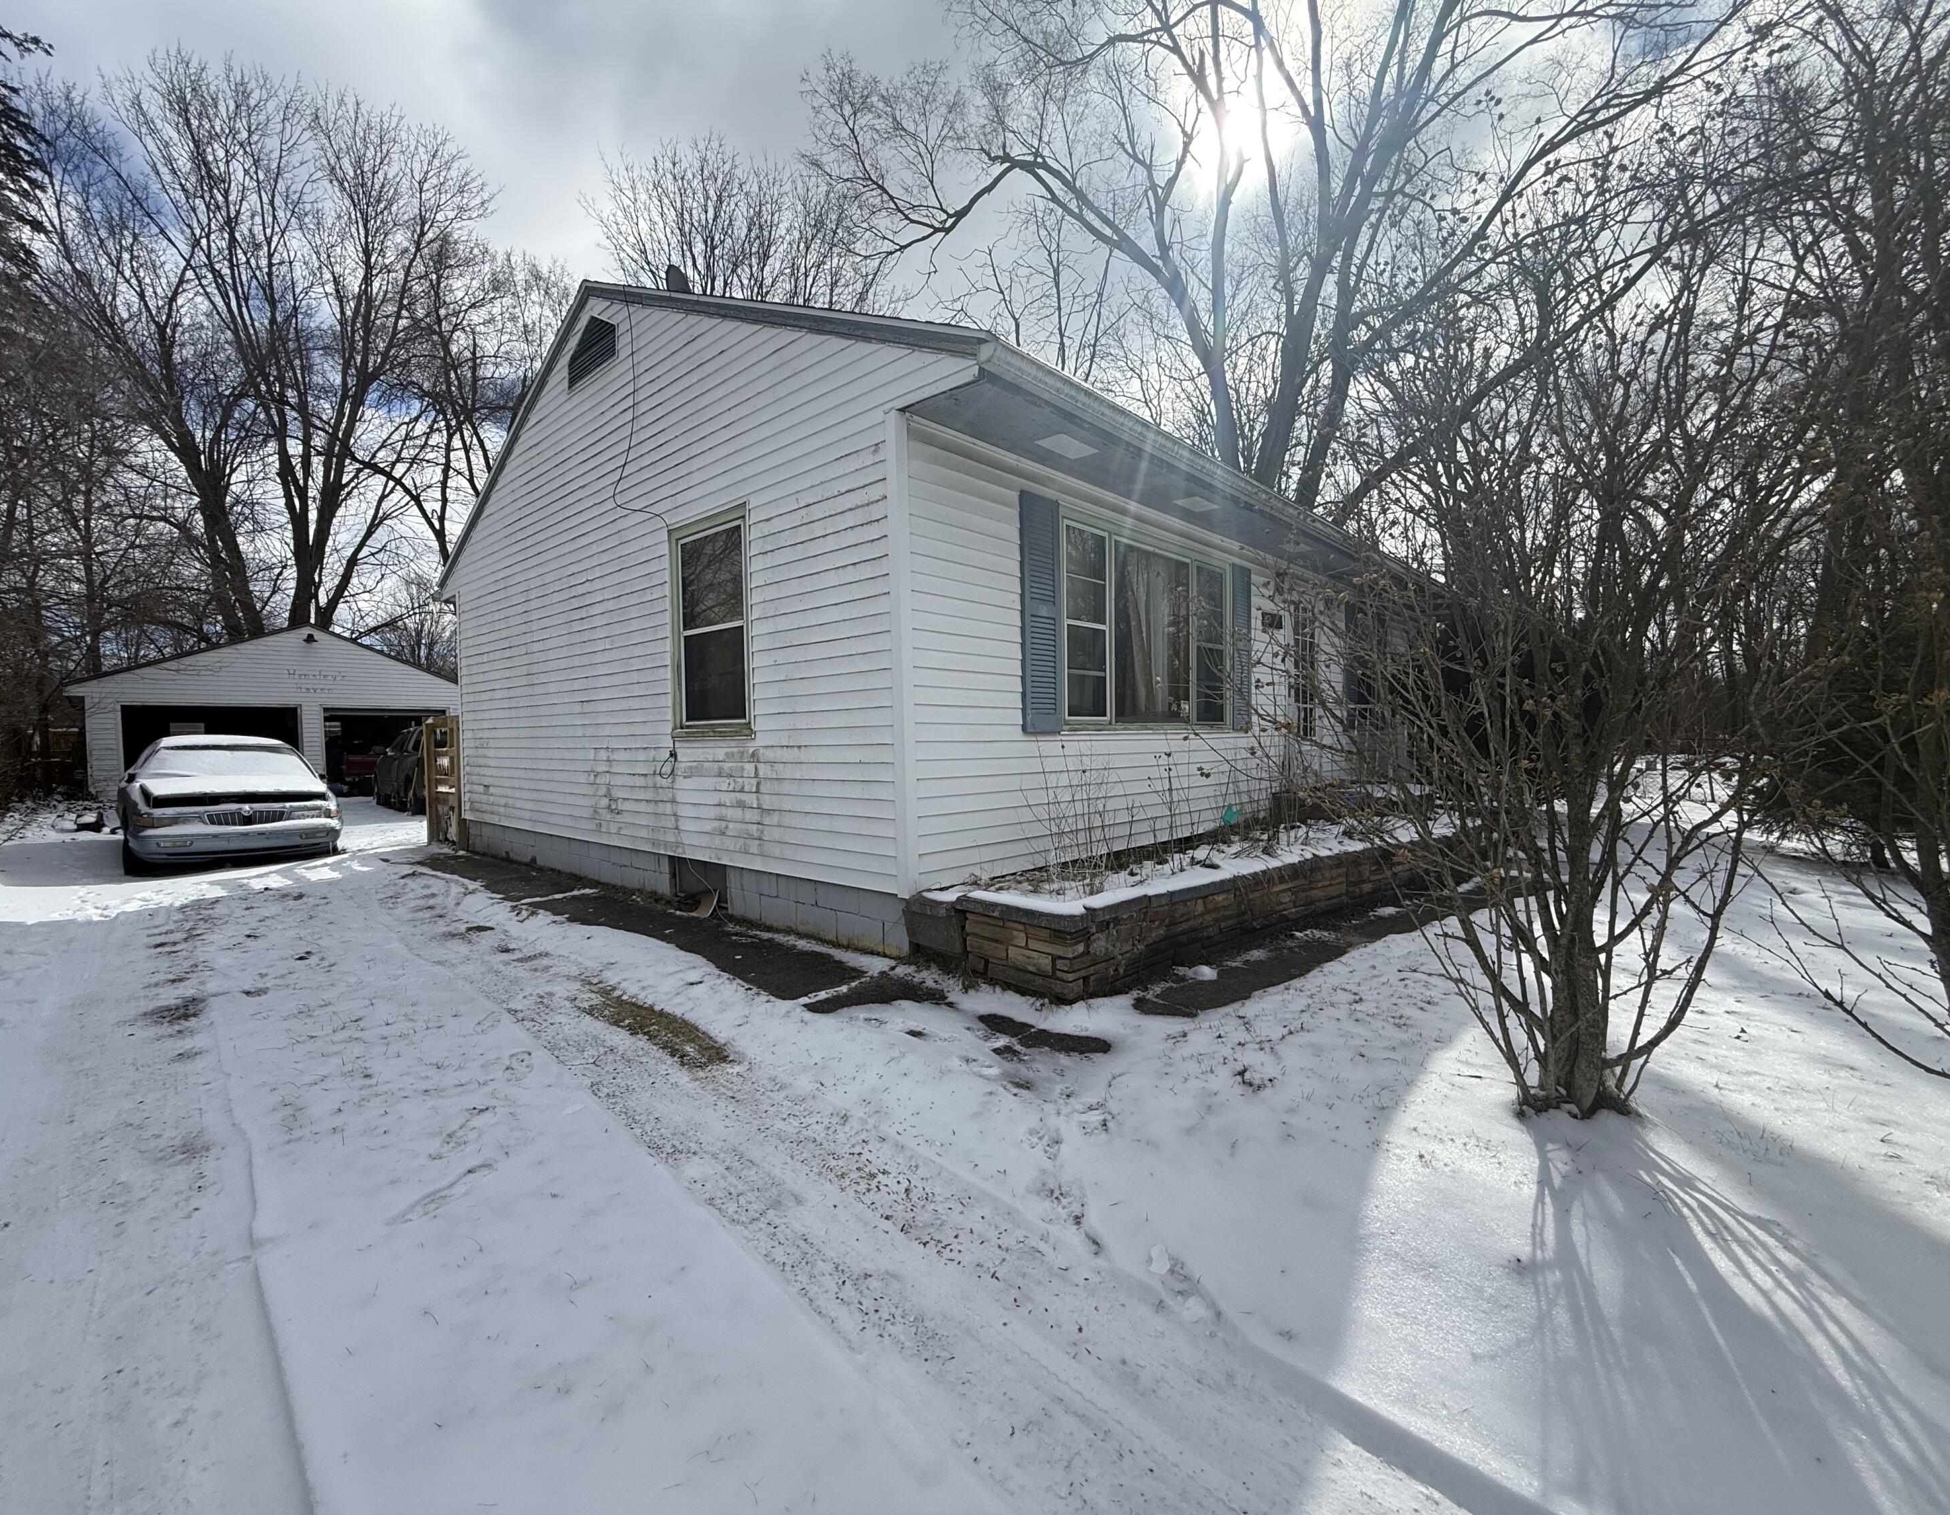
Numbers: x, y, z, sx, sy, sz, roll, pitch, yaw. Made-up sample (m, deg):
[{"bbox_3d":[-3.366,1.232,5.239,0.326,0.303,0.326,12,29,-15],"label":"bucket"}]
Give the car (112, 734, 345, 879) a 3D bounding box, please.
[{"bbox_3d":[-9.309,0.438,10.128,5.000,1.460,1.880,1,2,44],"label":"car"}]

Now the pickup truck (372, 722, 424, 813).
[{"bbox_3d":[-10.486,0.133,16.404,5.000,1.680,1.880,0,2,42],"label":"pickup truck"}]

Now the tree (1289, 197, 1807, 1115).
[{"bbox_3d":[2.011,-0.278,2.840,1.700,3.000,1.600,0,1,35],"label":"tree"}]

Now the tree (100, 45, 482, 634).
[{"bbox_3d":[-20.697,-9.991,24.479,9.200,21.800,9.000,-2,2,-40],"label":"tree"}]

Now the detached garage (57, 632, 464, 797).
[{"bbox_3d":[-17.493,-1.030,20.731,7.100,3.970,7.500,0,2,42],"label":"detached garage"}]

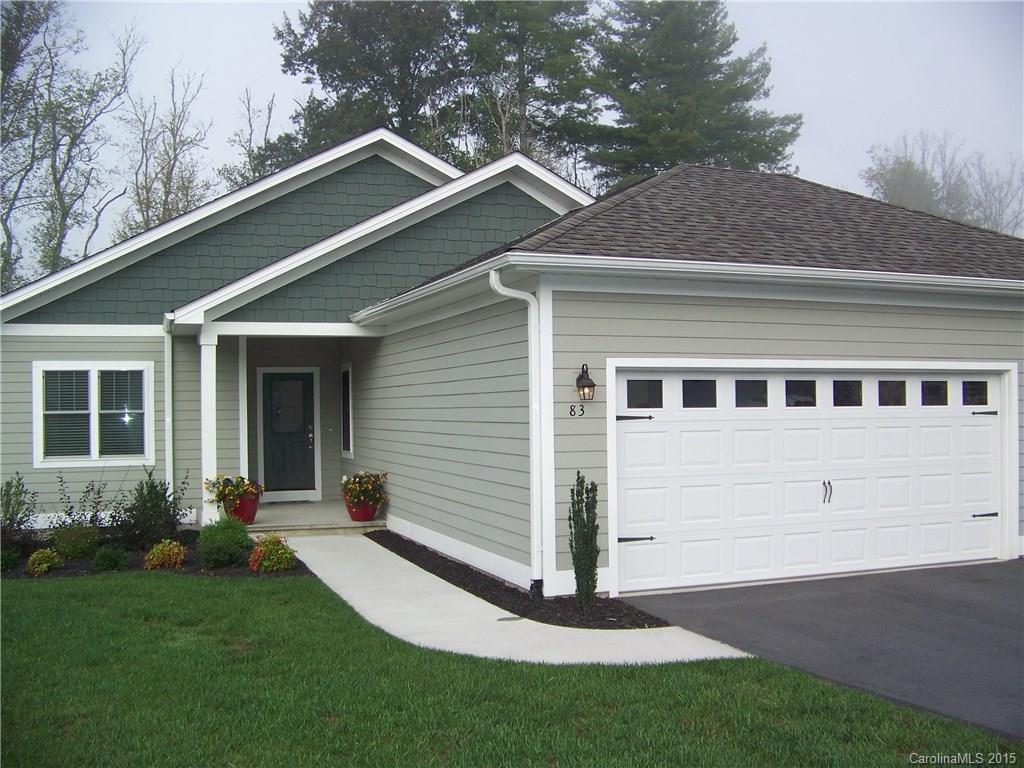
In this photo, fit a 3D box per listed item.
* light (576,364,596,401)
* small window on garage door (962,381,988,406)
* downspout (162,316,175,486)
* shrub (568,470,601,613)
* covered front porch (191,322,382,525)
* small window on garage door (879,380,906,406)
[{"bbox_3d":[0.662,-0.017,9.677,0.170,0.328,0.220,0,-1,-21],"label":"light"},{"bbox_3d":[5.059,0.103,11.621,0.363,0.278,0.040,0,-1,-21],"label":"small window on garage door"},{"bbox_3d":[-5.150,0.523,15.978,0.130,2.950,0.100,0,-1,-21],"label":"downspout"},{"bbox_3d":[0.635,1.376,9.325,0.270,1.240,0.270,0,-1,0],"label":"shrub"},{"bbox_3d":[-3.592,0.609,16.340,2.530,2.780,3.550,0,-1,-21],"label":"covered front porch"},{"bbox_3d":[4.005,0.103,11.200,0.363,0.278,0.040,0,-1,-21],"label":"small window on garage door"}]

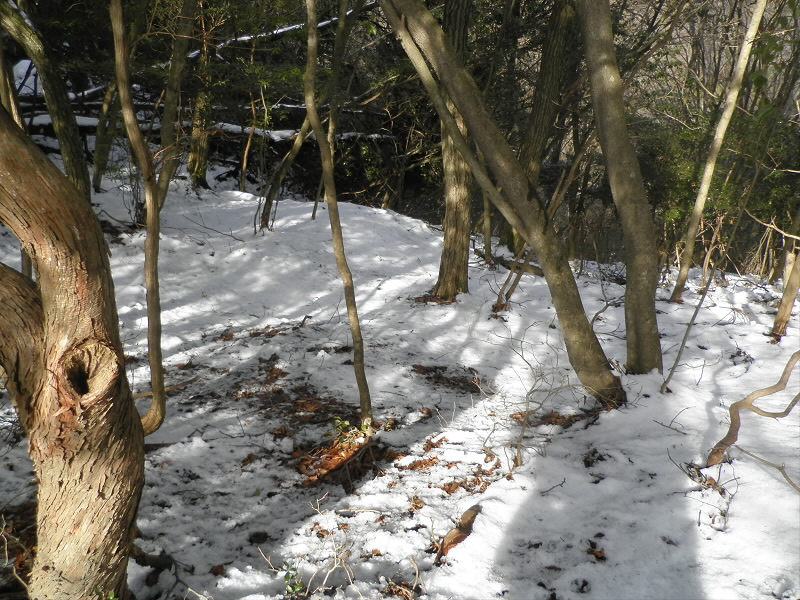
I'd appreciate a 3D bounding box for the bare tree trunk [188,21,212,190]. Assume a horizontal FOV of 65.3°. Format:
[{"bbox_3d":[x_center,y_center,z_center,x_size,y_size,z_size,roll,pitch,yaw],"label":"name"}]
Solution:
[{"bbox_3d":[-2.792,-2.686,8.731,0.270,2.233,0.270,1,15,-18],"label":"bare tree trunk"}]

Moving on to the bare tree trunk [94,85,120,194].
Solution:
[{"bbox_3d":[-4.060,-2.232,8.628,0.200,1.466,0.200,8,15,-27],"label":"bare tree trunk"}]

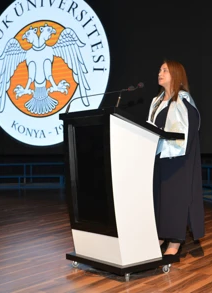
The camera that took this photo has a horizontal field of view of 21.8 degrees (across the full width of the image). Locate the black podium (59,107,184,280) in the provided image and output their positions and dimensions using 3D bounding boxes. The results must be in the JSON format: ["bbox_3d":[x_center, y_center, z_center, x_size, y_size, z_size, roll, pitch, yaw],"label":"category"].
[{"bbox_3d":[0.120,0.334,4.150,0.658,1.190,0.685,-1,0,-37],"label":"black podium"}]

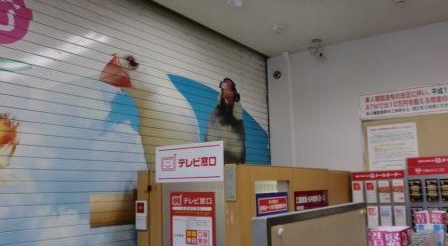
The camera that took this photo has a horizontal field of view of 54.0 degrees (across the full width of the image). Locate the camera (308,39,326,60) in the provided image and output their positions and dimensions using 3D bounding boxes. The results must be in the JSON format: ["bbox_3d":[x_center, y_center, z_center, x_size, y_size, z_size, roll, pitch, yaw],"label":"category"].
[{"bbox_3d":[0.933,-0.736,4.426,0.120,0.190,0.180,5,-10,-40],"label":"camera"}]

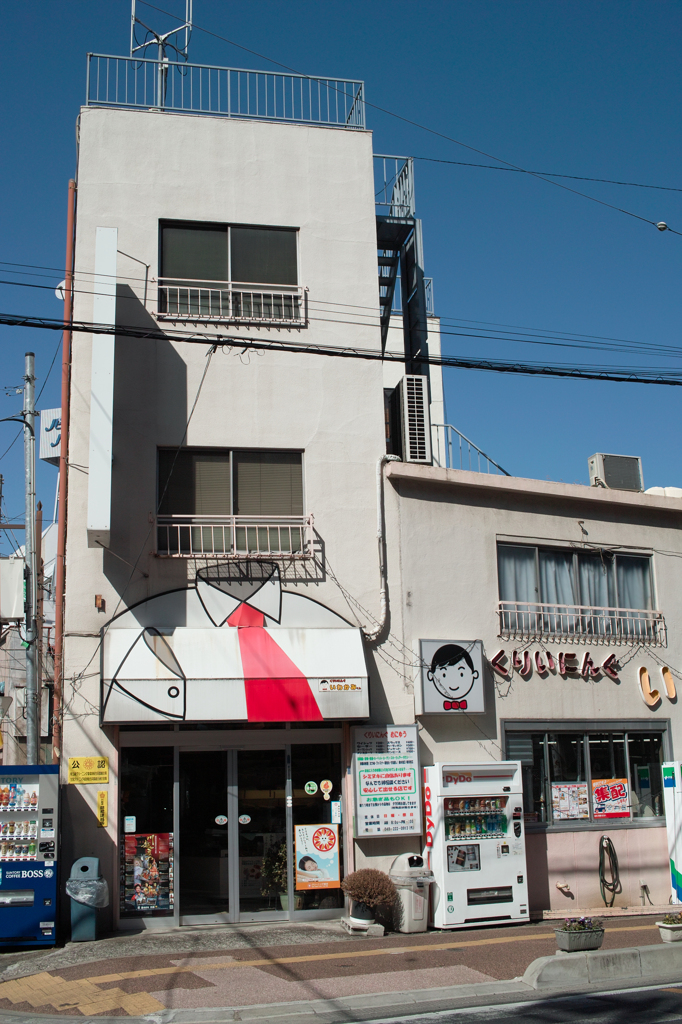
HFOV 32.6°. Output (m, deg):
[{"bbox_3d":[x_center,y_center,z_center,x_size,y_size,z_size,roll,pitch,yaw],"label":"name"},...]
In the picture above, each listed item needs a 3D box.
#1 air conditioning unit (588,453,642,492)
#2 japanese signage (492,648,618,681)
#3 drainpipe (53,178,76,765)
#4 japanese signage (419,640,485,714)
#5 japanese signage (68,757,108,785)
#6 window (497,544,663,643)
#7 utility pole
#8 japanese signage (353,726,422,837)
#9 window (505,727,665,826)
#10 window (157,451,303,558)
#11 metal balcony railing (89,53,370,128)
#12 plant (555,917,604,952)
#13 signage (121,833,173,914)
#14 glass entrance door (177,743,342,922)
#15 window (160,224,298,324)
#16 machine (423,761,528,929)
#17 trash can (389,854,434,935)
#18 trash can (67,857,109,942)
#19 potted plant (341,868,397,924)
[{"bbox_3d":[4.032,-0.532,17.103,0.745,0.538,0.270,3,-14,-19],"label":"air conditioning unit"},{"bbox_3d":[2.825,1.980,15.235,2.113,0.300,0.100,6,-15,-29],"label":"japanese signage"},{"bbox_3d":[-3.329,0.199,13.961,0.090,9.172,0.090,1,-13,-10],"label":"drainpipe"},{"bbox_3d":[1.298,1.980,13.920,0.867,0.883,0.169,5,-14,-25],"label":"japanese signage"},{"bbox_3d":[-2.845,2.921,13.166,0.438,0.292,0.020,1,-13,-11],"label":"japanese signage"},{"bbox_3d":[3.259,1.080,15.848,2.770,1.270,0.150,6,-15,-29],"label":"window"},{"bbox_3d":[-4.002,1.429,15.082,0.140,7.410,0.140,-4,-13,-1],"label":"utility pole"},{"bbox_3d":[0.548,3.143,13.652,0.827,1.267,0.140,3,-13,-18],"label":"japanese signage"},{"bbox_3d":[3.241,3.448,15.204,2.748,1.307,0.120,6,-15,-29],"label":"window"},{"bbox_3d":[-1.332,-0.130,14.291,1.825,1.386,0.150,1,-13,-10],"label":"window"},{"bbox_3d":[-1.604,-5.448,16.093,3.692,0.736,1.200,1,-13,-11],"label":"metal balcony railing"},{"bbox_3d":[2.318,4.084,11.325,0.423,0.298,0.244,4,-14,-23],"label":"plant"},{"bbox_3d":[-2.179,4.054,13.120,0.586,0.830,0.020,1,-13,-11],"label":"signage"},{"bbox_3d":[-0.927,3.699,13.507,1.906,1.985,0.100,1,-13,-10],"label":"glass entrance door"},{"bbox_3d":[-1.424,-3.076,14.959,1.813,1.387,0.150,1,-13,-10],"label":"window"},{"bbox_3d":[1.559,3.829,13.455,1.140,1.830,0.350,5,-14,-26],"label":"machine"},{"bbox_3d":[0.785,4.222,12.968,0.360,0.825,0.360,5,-14,-26],"label":"trash can"},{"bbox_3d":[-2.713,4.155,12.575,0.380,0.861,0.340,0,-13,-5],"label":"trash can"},{"bbox_3d":[0.307,4.219,12.813,0.614,0.576,0.614,-1,-13,0],"label":"potted plant"}]

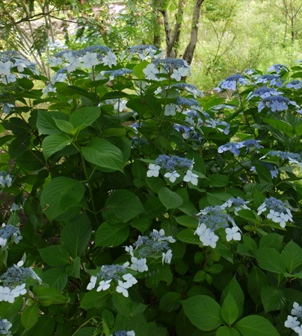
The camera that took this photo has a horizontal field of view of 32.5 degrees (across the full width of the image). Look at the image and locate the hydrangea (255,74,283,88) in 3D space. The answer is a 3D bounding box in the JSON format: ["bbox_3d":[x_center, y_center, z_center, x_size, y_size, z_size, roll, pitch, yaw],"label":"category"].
[{"bbox_3d":[0.458,-0.334,2.000,0.108,0.054,0.100,0,11,0],"label":"hydrangea"}]

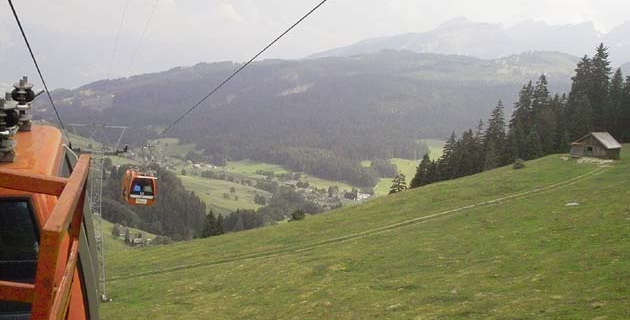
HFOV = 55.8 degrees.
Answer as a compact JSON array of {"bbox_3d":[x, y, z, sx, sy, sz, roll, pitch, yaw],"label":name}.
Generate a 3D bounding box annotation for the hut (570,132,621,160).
[{"bbox_3d":[51.199,-2.704,108.469,5.900,4.700,7.000,-3,6,-40],"label":"hut"}]

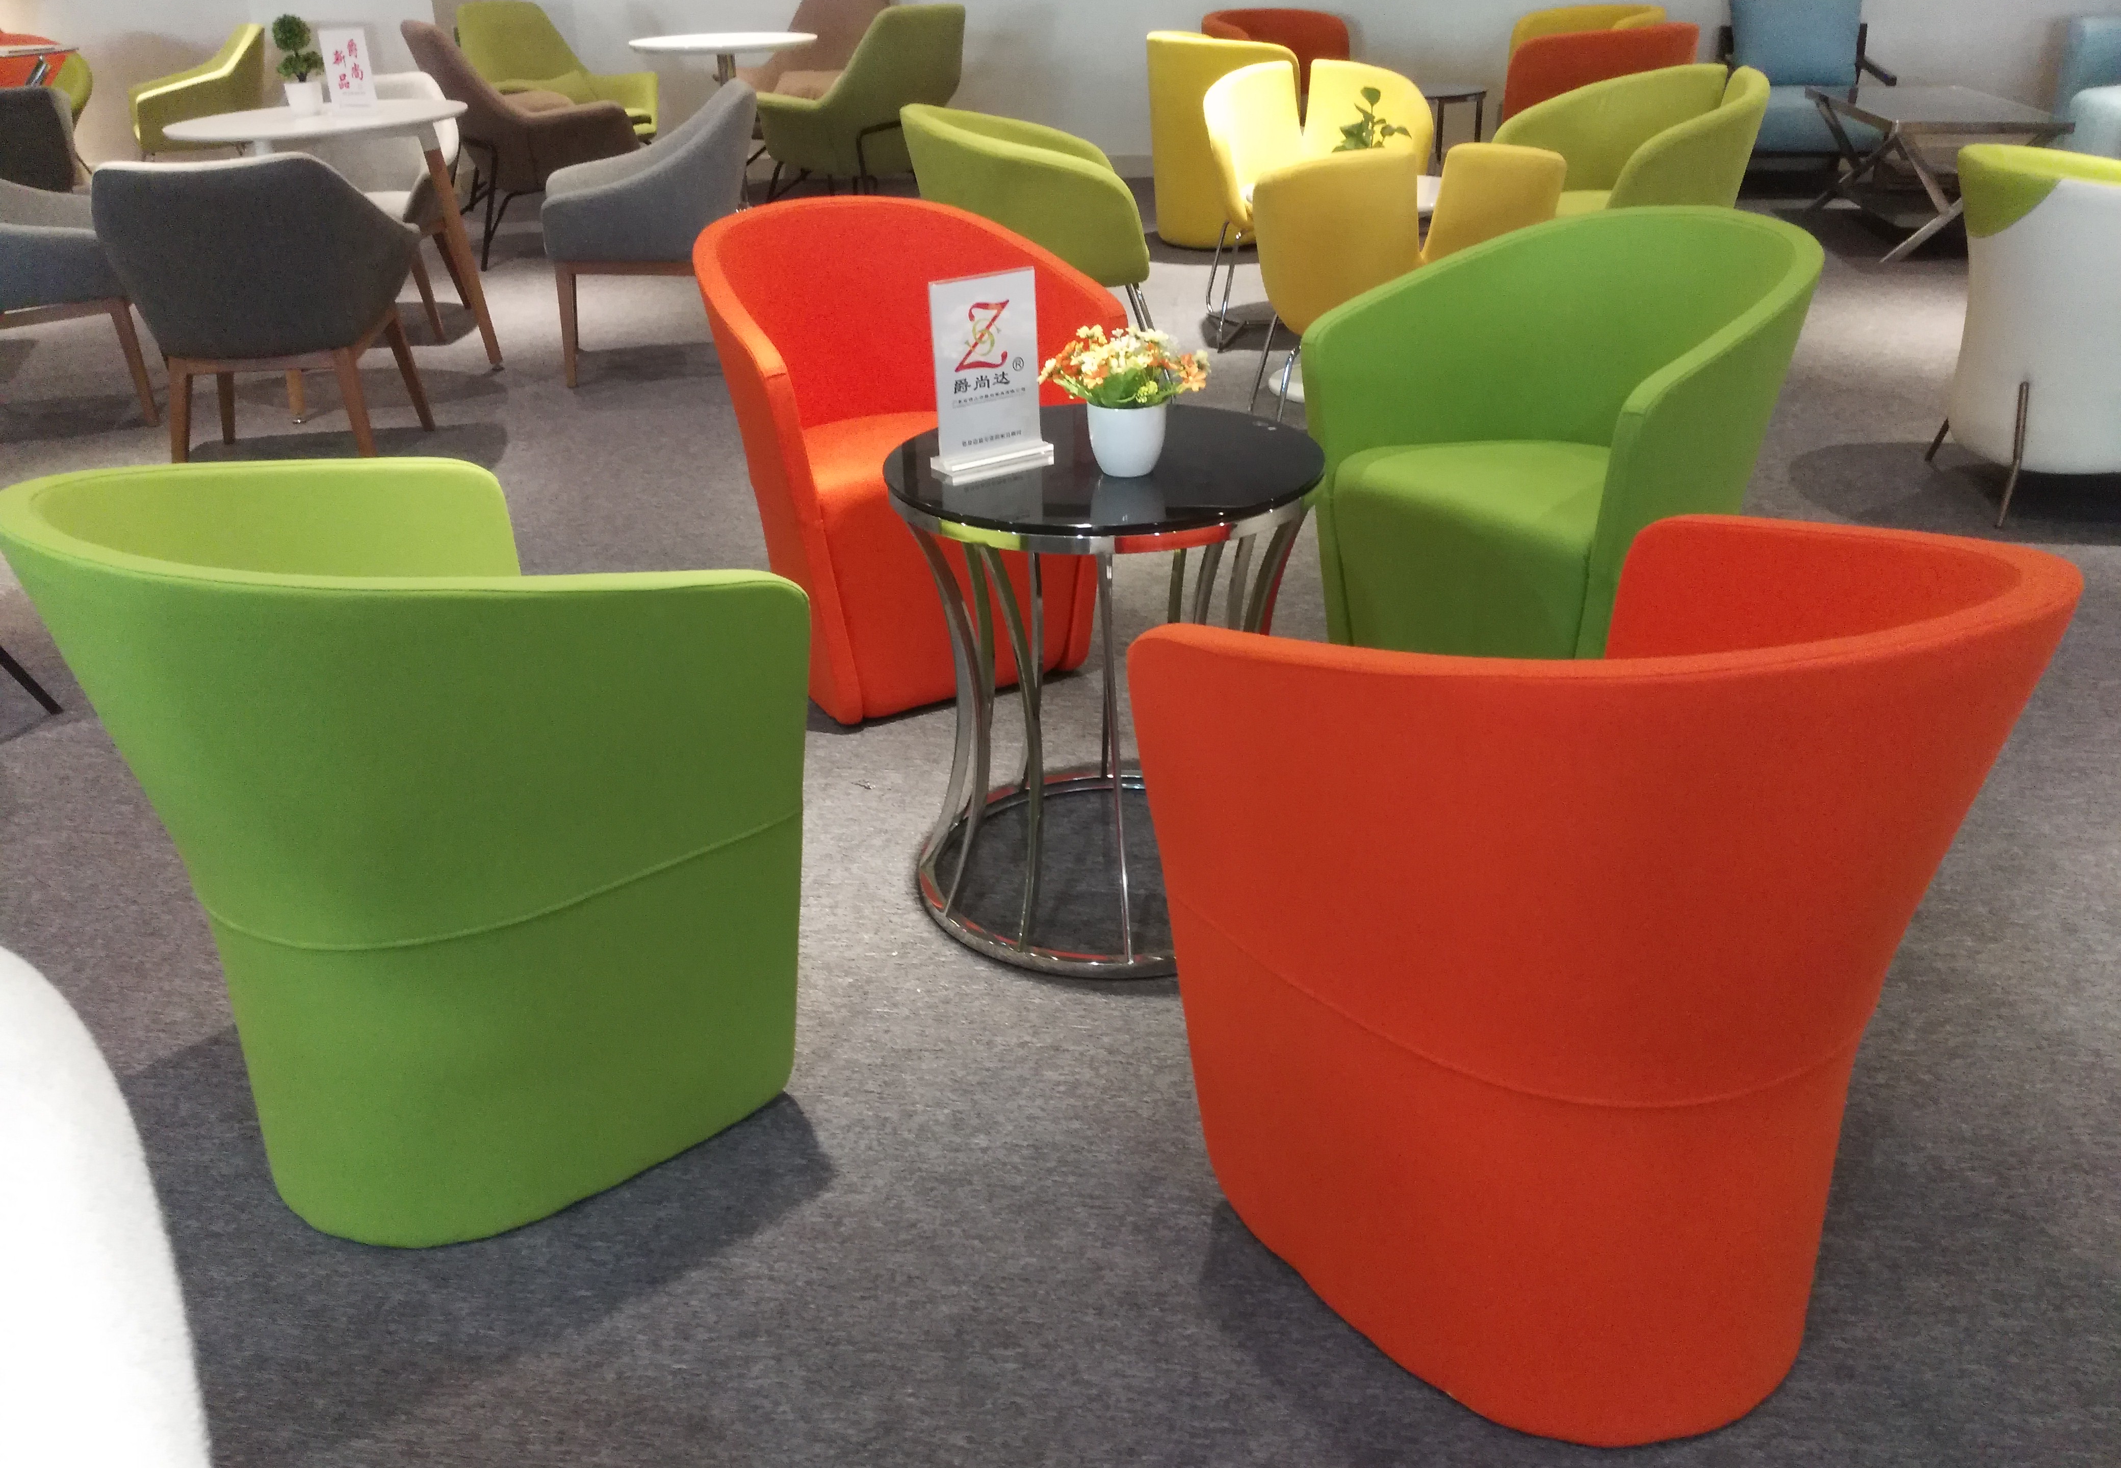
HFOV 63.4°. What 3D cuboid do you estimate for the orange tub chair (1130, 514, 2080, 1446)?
[{"bbox_3d":[0.486,0.168,1.520,0.630,0.760,0.600,-13,28,-23],"label":"orange tub chair"}]

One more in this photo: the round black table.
[{"bbox_3d":[0.061,-0.072,2.200,0.527,0.580,0.527,-1,25,1],"label":"round black table"}]

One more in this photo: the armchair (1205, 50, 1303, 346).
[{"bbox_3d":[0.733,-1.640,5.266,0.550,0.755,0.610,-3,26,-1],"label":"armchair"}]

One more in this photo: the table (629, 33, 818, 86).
[{"bbox_3d":[-1.475,-2.724,7.707,0.820,0.730,0.820,-2,25,0],"label":"table"}]

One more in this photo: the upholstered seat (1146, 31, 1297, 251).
[{"bbox_3d":[0.602,-2.429,6.995,0.600,0.770,0.660,-8,26,-13],"label":"upholstered seat"}]

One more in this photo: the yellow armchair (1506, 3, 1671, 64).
[{"bbox_3d":[2.304,-2.807,7.613,0.600,0.755,0.640,-24,33,-39],"label":"yellow armchair"}]

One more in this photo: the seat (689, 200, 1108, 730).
[{"bbox_3d":[-0.286,-0.480,2.885,0.624,0.752,0.574,-15,28,-26],"label":"seat"}]

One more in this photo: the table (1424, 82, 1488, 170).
[{"bbox_3d":[1.401,-2.285,6.832,0.560,0.500,0.560,-2,26,0],"label":"table"}]

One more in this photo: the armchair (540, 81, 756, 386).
[{"bbox_3d":[-1.181,-1.499,5.126,0.610,0.775,0.620,-4,25,-5],"label":"armchair"}]

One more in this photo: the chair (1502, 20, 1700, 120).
[{"bbox_3d":[2.121,-2.351,6.739,0.660,0.770,0.610,-14,28,-24],"label":"chair"}]

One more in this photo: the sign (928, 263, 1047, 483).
[{"bbox_3d":[-0.085,-0.435,2.066,0.150,0.222,0.046,-16,29,-28],"label":"sign"}]

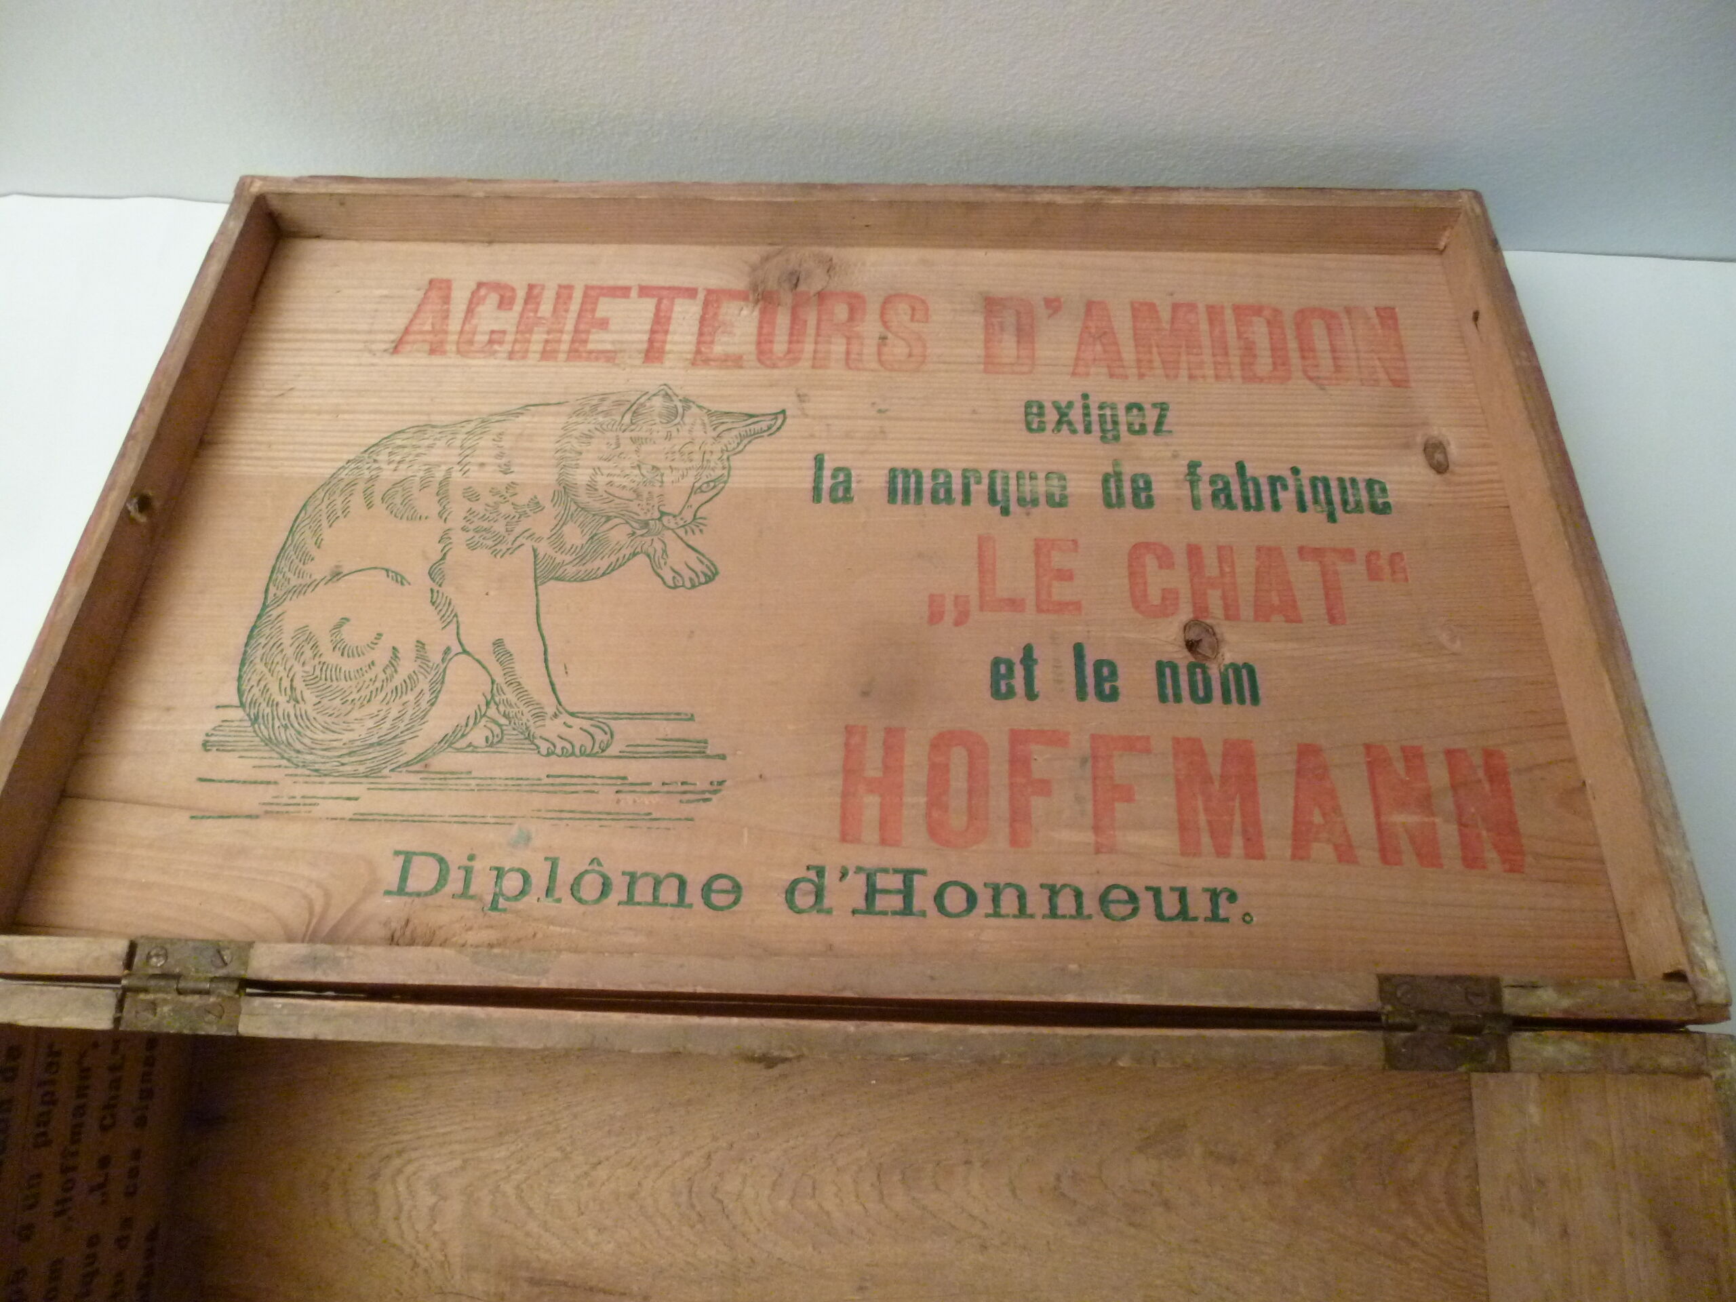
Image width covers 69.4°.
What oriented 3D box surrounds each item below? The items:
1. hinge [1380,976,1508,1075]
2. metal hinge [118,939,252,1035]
[{"bbox_3d":[0.117,0.075,0.254,0.025,0.004,0.019,1,68,2],"label":"hinge"},{"bbox_3d":[-0.142,0.070,0.262,0.025,0.004,0.019,1,68,2],"label":"metal hinge"}]

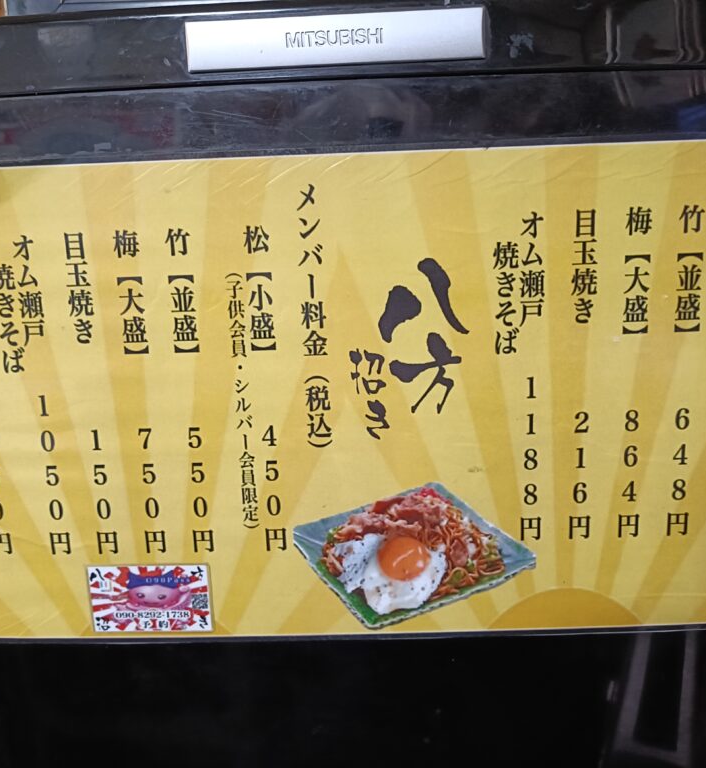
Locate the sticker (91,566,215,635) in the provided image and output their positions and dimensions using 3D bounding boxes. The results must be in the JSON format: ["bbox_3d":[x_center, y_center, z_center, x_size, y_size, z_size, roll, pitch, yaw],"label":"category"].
[{"bbox_3d":[-0.107,0.115,0.394,0.064,0.038,0.002,-2,12,2],"label":"sticker"}]

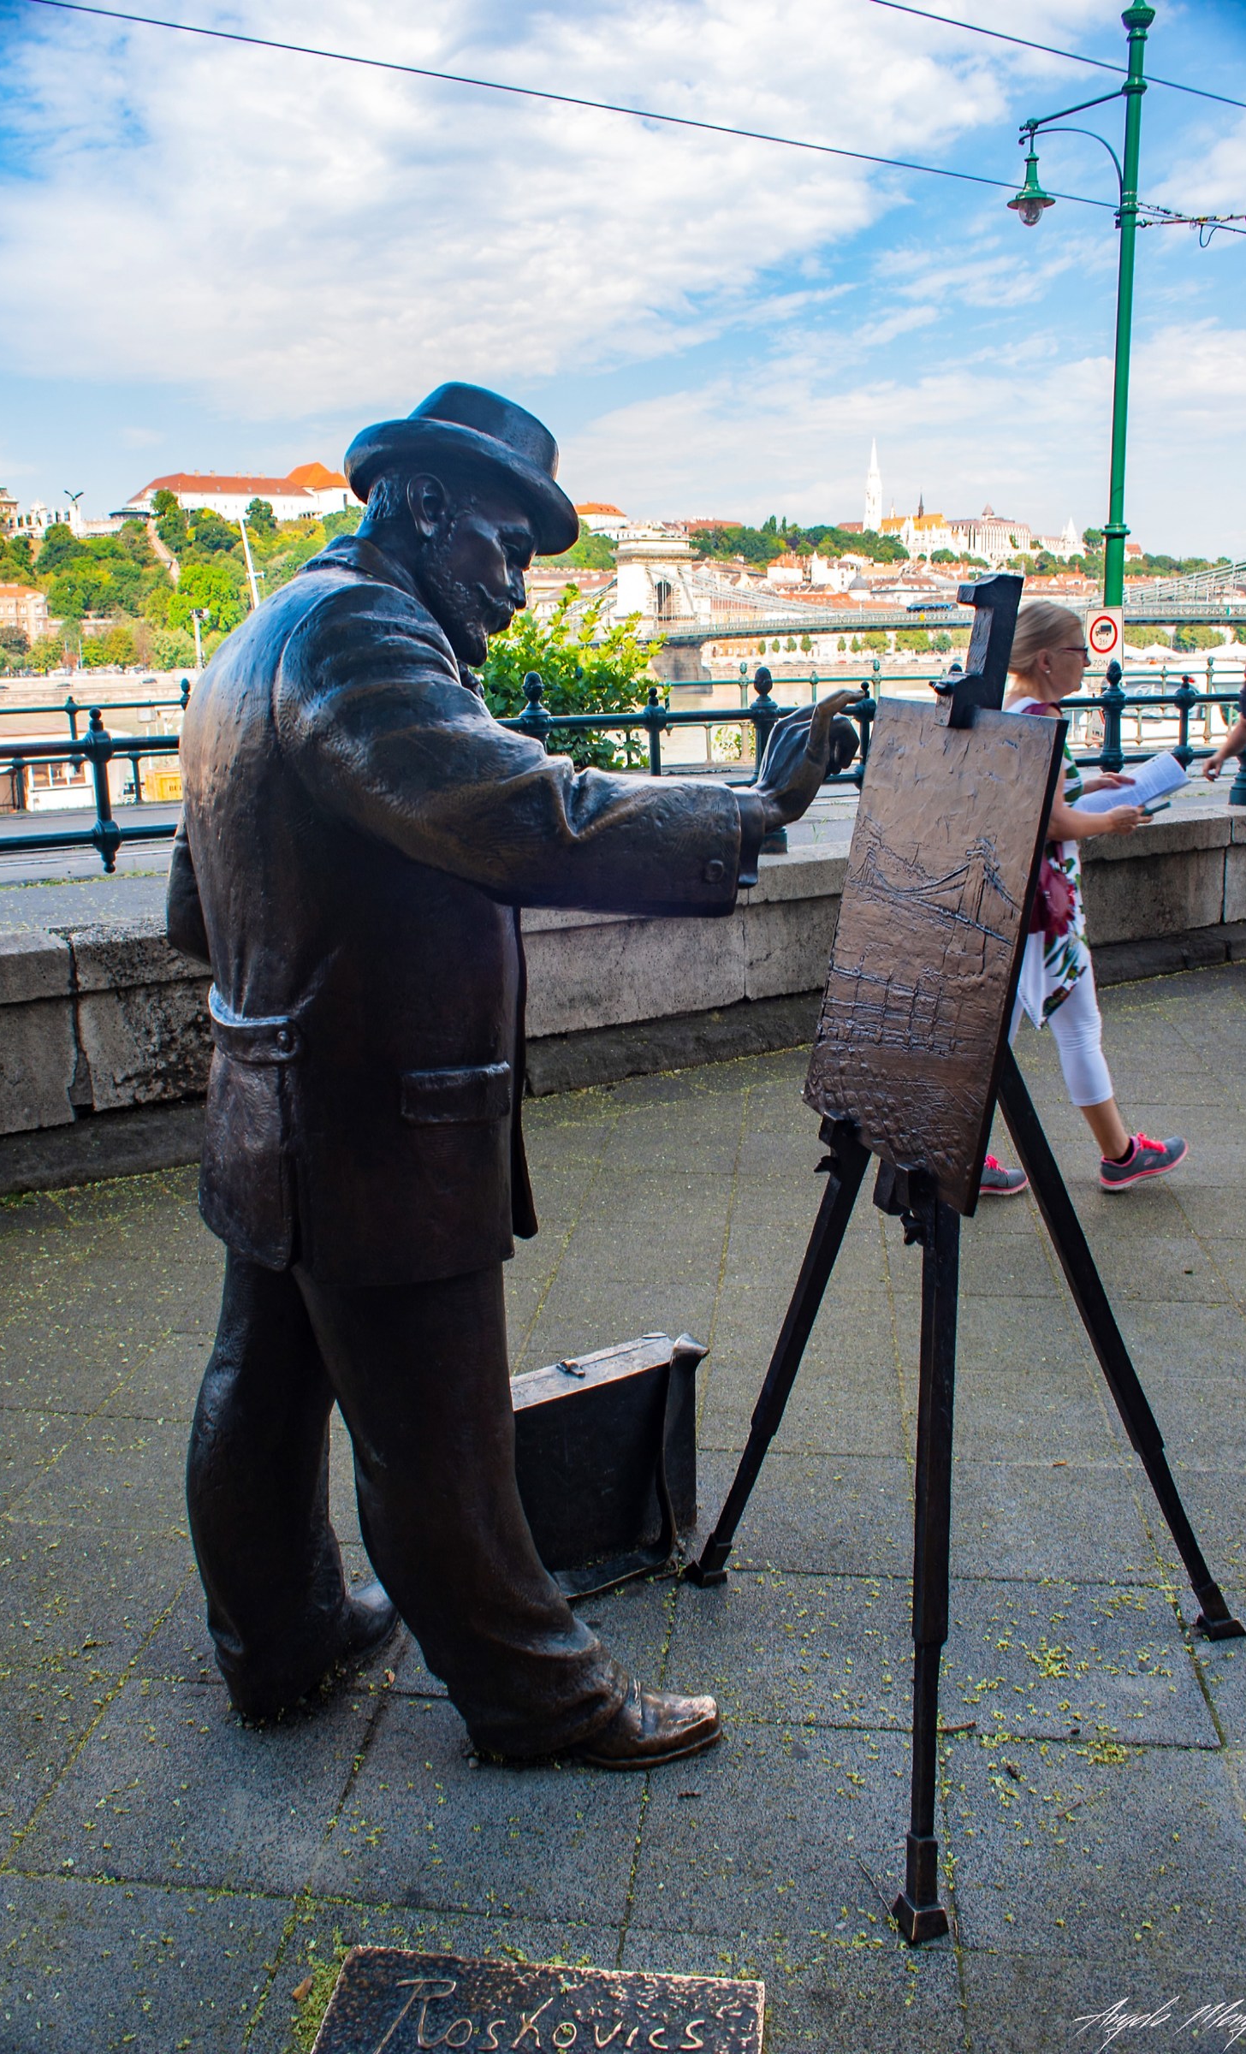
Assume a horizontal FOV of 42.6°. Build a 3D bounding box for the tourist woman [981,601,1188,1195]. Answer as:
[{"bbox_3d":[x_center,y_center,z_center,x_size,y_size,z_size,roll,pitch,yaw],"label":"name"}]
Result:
[{"bbox_3d":[1.266,-0.330,4.421,0.680,1.640,0.480,-3,14,-10],"label":"tourist woman"}]

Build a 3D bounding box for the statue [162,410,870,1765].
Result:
[{"bbox_3d":[-0.184,0.094,2.282,0.780,1.860,0.660,-7,15,-24],"label":"statue"}]

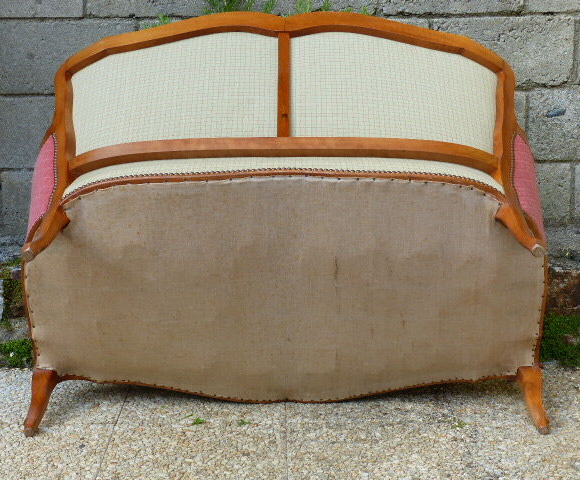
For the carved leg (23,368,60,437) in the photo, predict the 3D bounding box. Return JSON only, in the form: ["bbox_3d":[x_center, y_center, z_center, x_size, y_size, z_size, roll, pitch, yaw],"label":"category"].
[{"bbox_3d":[-0.594,0.384,2.635,0.065,0.060,0.195,0,30,0],"label":"carved leg"}]

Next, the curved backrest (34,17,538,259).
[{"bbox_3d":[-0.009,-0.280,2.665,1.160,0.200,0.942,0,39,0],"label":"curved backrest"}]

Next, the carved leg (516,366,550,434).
[{"bbox_3d":[0.584,0.384,2.635,0.065,0.060,0.195,0,30,0],"label":"carved leg"}]

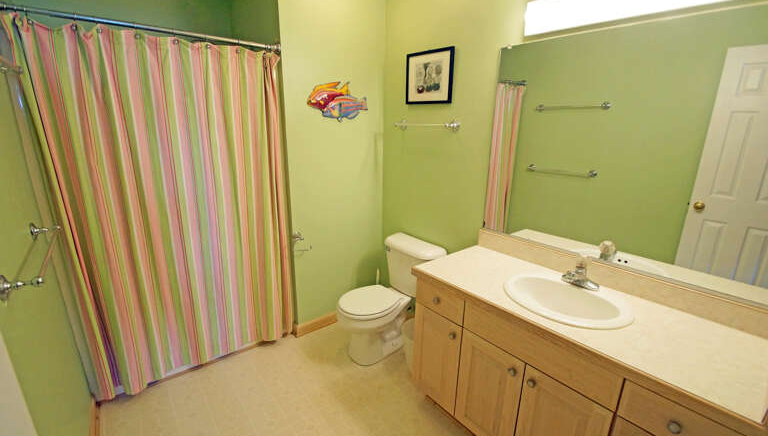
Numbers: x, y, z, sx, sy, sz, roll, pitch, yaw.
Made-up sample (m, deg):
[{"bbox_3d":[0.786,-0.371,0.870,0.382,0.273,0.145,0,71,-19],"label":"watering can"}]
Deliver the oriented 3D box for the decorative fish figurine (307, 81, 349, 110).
[{"bbox_3d":[-0.349,-0.795,2.075,0.332,0.188,0.035,-13,21,-40],"label":"decorative fish figurine"}]

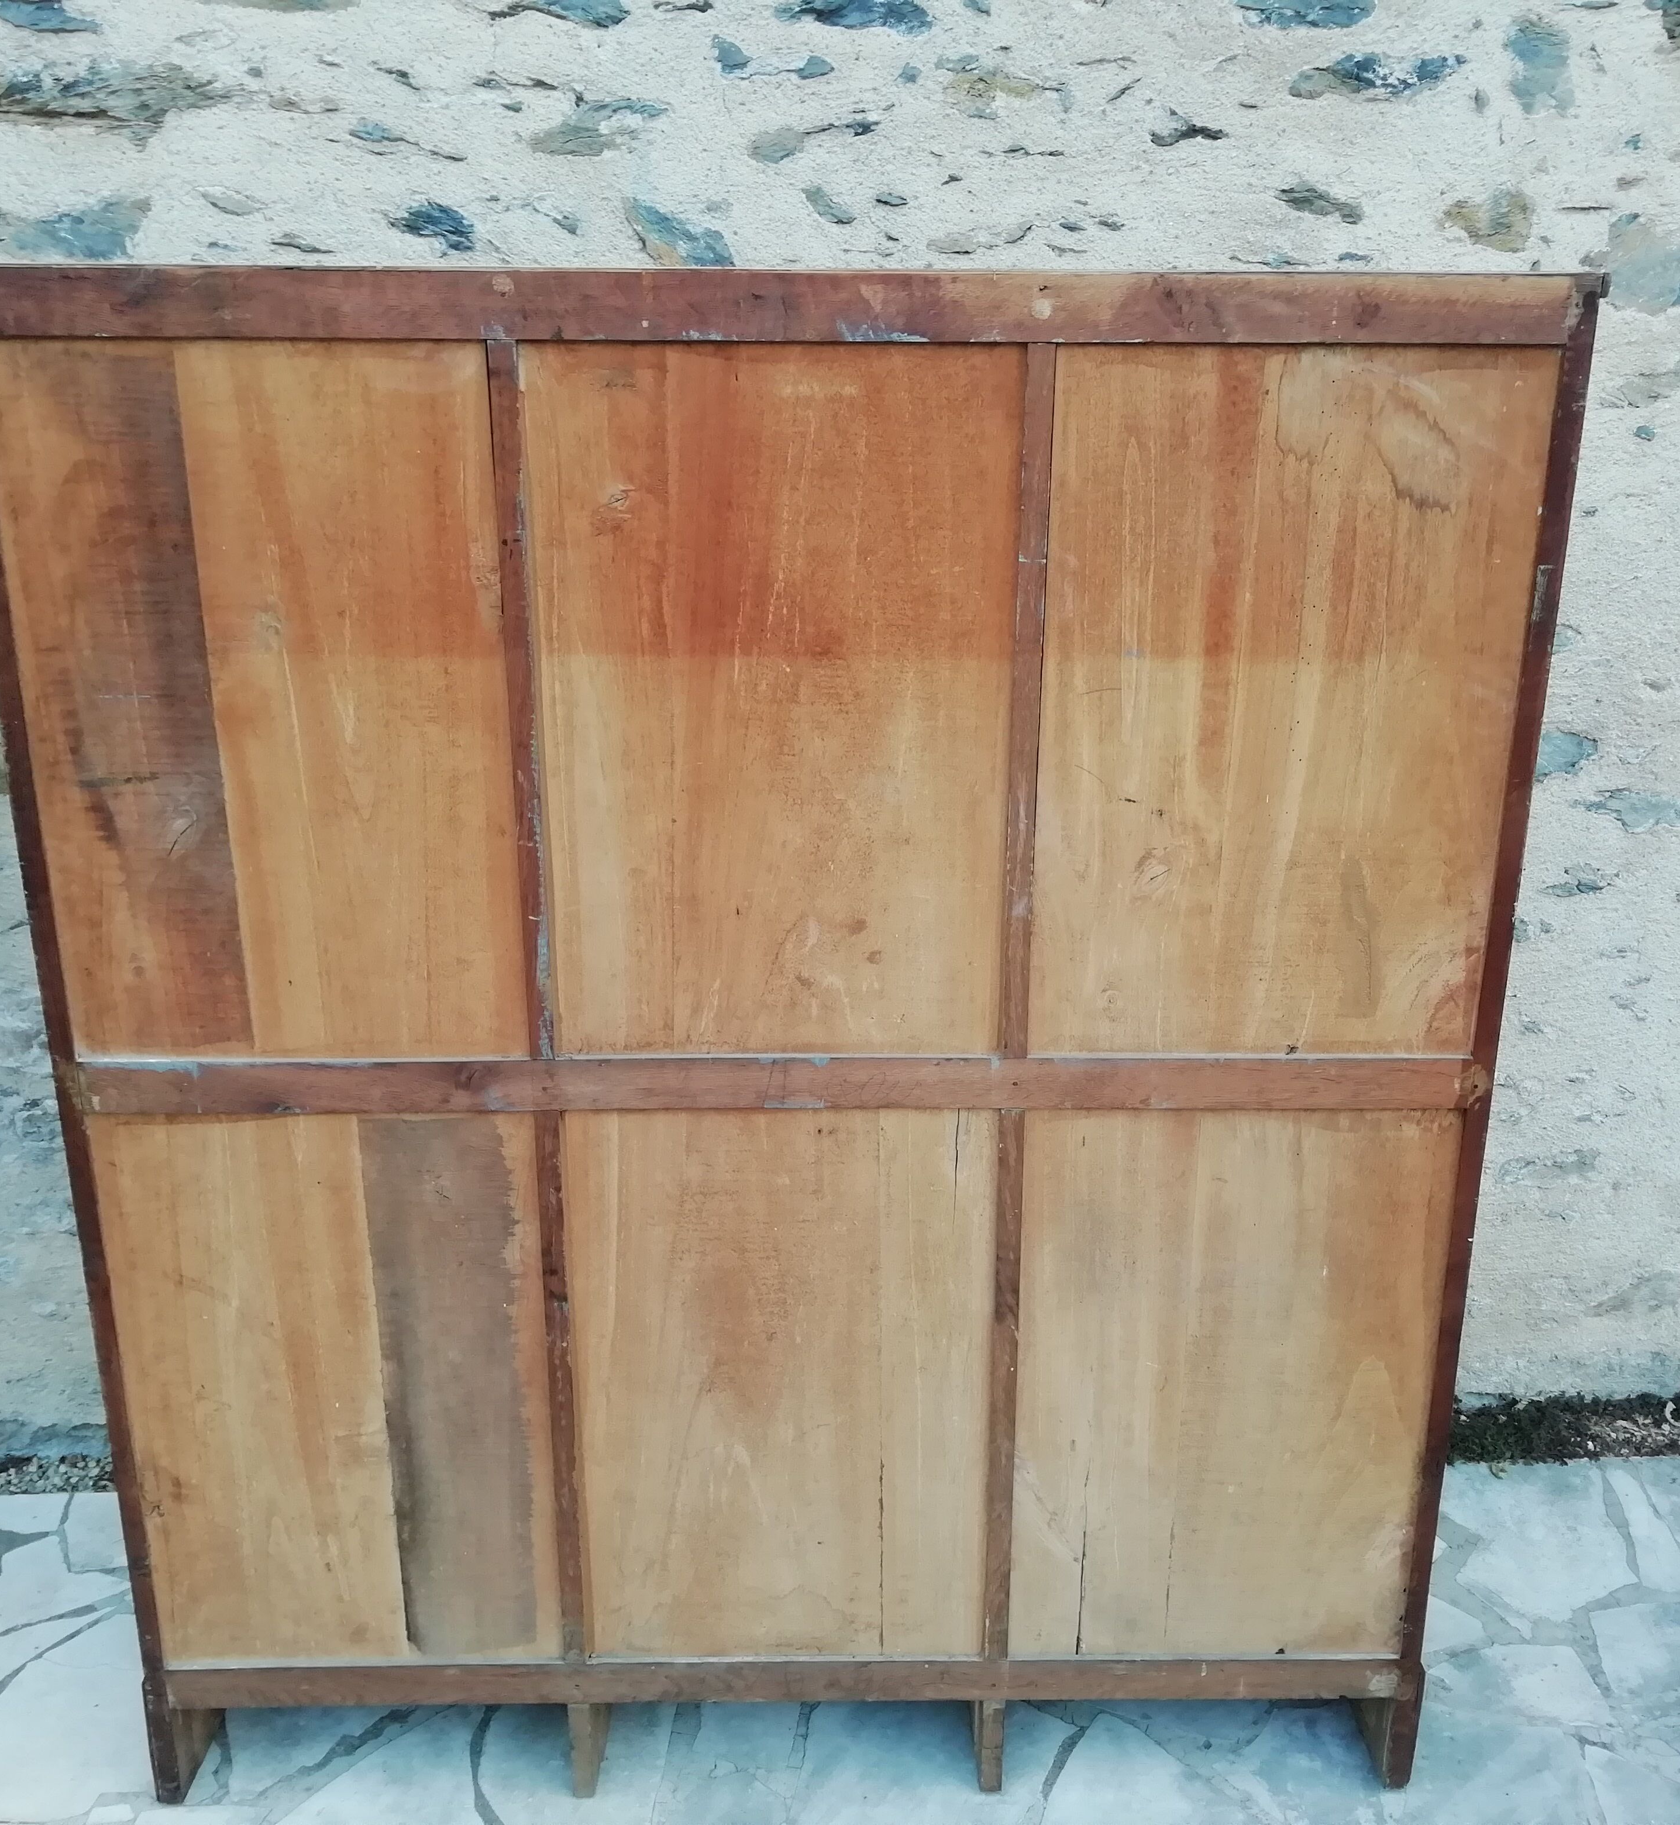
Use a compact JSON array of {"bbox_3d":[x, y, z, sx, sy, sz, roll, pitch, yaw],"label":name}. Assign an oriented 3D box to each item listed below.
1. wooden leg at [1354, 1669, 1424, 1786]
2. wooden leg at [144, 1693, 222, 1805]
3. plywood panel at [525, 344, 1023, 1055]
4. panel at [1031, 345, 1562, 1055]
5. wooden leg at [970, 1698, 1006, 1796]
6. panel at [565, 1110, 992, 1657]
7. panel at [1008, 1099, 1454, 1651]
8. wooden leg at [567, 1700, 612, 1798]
[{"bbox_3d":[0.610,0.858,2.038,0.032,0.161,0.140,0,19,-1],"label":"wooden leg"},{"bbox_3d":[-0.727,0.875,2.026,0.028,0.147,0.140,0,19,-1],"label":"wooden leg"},{"bbox_3d":[-0.056,-0.170,1.619,0.414,0.641,0.018,0,19,-1],"label":"plywood panel"},{"bbox_3d":[0.386,-0.171,1.624,0.418,0.641,0.018,0,19,-1],"label":"panel"},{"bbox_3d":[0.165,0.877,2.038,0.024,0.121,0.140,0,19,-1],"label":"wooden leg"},{"bbox_3d":[-0.056,0.486,1.845,0.411,0.642,0.018,0,19,-1],"label":"panel"},{"bbox_3d":[0.385,0.485,1.850,0.417,0.642,0.018,0,19,-1],"label":"panel"},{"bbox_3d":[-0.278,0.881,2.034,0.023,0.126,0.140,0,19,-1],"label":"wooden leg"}]

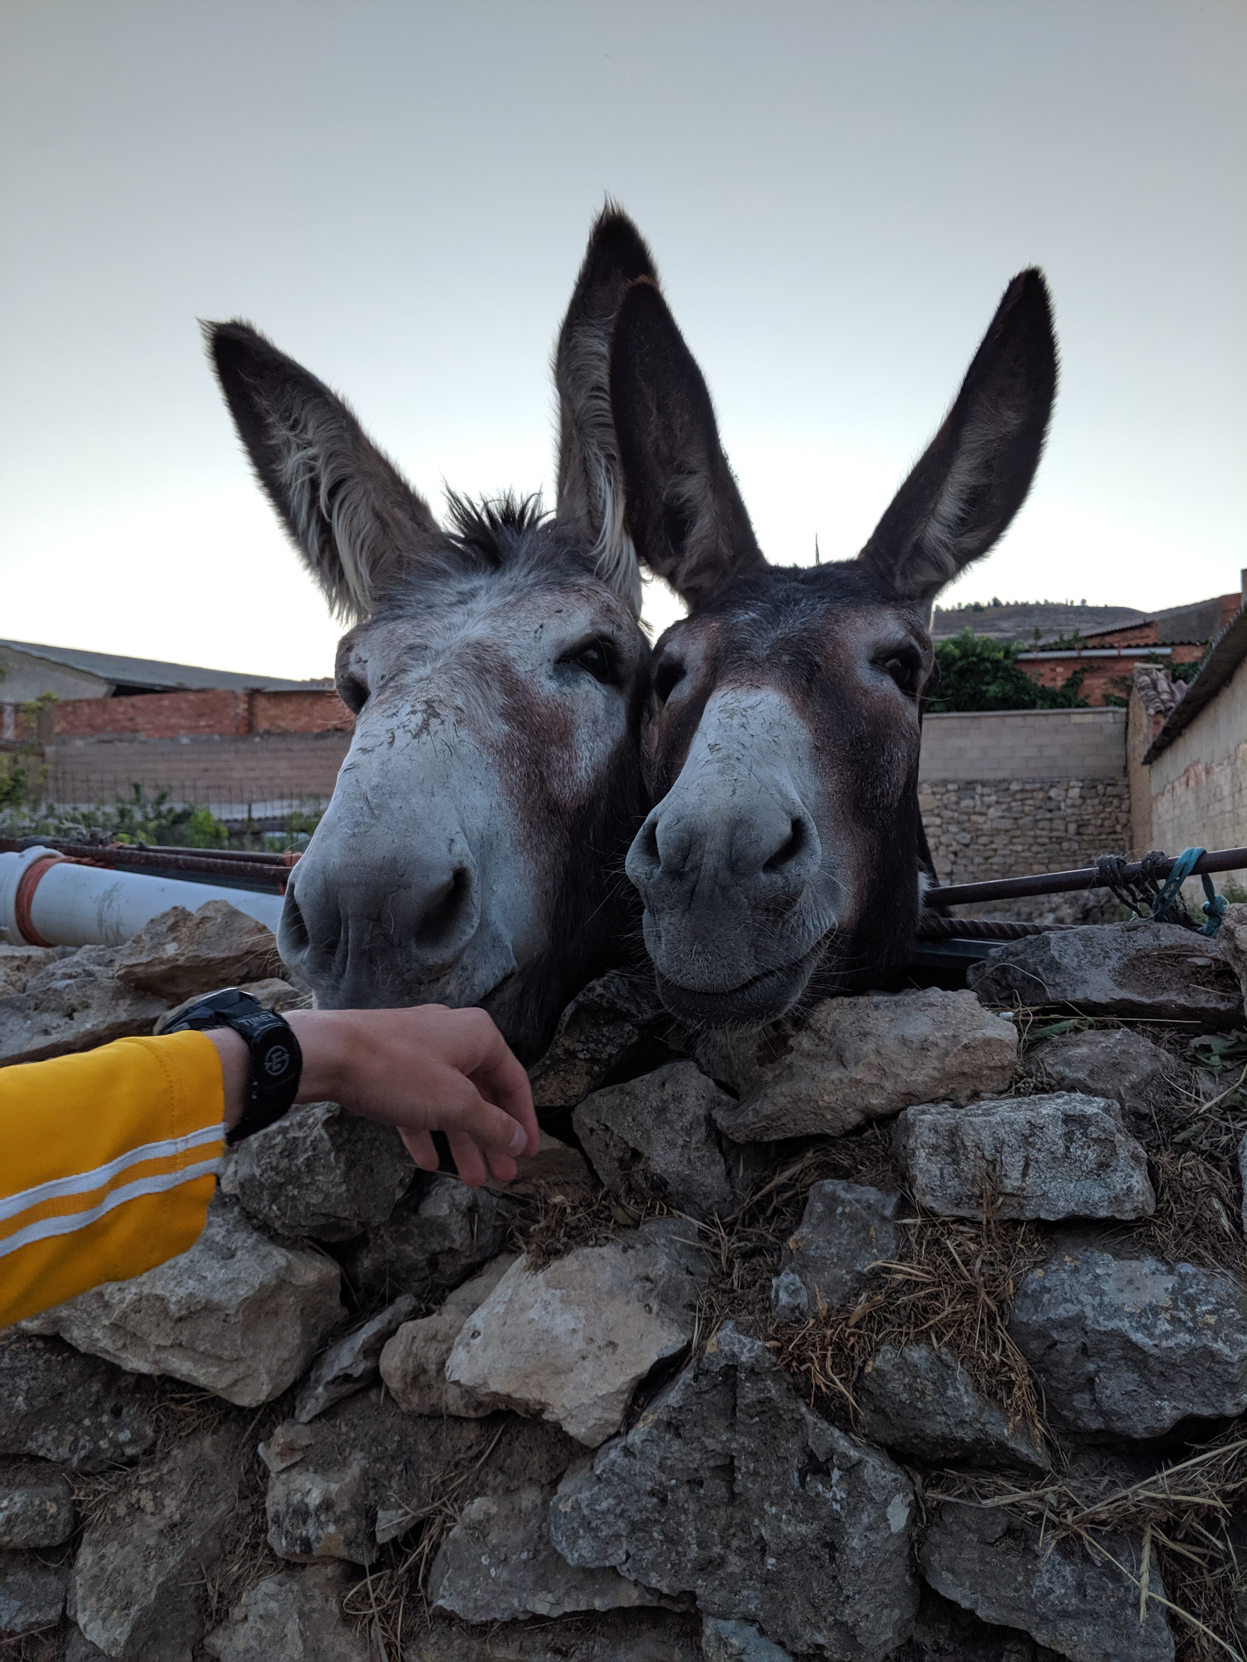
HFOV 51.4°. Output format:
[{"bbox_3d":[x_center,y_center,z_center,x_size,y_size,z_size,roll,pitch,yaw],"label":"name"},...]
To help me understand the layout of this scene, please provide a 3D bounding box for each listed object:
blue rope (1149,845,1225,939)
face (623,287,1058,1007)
[{"bbox_3d":[0.540,0.058,1.240,0.072,0.084,0.050,0,0,15],"label":"blue rope"},{"bbox_3d":[0.152,-0.183,1.040,0.380,0.620,0.420,0,0,15],"label":"face"}]

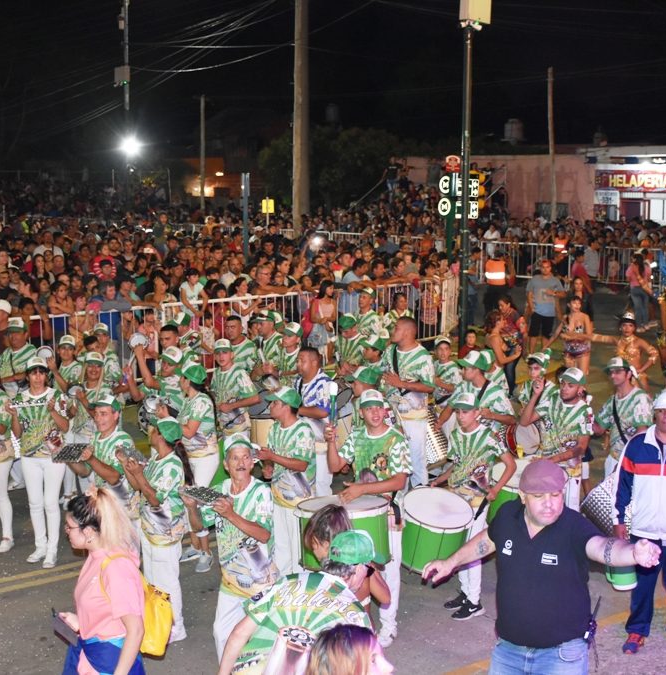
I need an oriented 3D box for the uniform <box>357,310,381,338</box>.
[{"bbox_3d":[0.494,-0.081,17.200,0.460,0.600,0.300,6,10,36],"label":"uniform"}]

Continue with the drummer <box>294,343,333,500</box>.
[{"bbox_3d":[-0.187,0.946,11.056,0.460,1.751,0.520,-5,9,-37],"label":"drummer"}]

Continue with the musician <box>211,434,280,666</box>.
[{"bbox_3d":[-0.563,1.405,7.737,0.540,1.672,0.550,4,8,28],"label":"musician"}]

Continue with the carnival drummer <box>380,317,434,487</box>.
[{"bbox_3d":[0.697,0.753,12.070,0.480,1.890,0.520,-7,10,-43],"label":"carnival drummer"}]

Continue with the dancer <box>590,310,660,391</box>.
[{"bbox_3d":[3.174,0.598,13.900,0.780,1.750,0.400,1,7,9],"label":"dancer"}]

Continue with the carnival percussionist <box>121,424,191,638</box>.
[{"bbox_3d":[-1.237,1.336,9.020,0.480,1.590,0.460,-4,9,-25],"label":"carnival percussionist"}]

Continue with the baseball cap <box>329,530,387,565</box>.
[{"bbox_3d":[0.111,0.954,5.750,0.280,0.160,0.190,6,3,-33],"label":"baseball cap"}]

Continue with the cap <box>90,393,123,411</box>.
[{"bbox_3d":[-1.633,0.459,9.130,0.185,0.135,0.250,4,8,26],"label":"cap"}]

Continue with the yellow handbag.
[{"bbox_3d":[-0.984,1.347,6.369,0.350,0.460,0.270,-1,7,-6],"label":"yellow handbag"}]

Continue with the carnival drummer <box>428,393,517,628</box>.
[{"bbox_3d":[1.033,1.241,9.420,0.580,1.680,0.460,5,9,33],"label":"carnival drummer"}]

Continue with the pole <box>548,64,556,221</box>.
[{"bbox_3d":[7.094,-5.290,41.000,0.220,6.840,0.220,-2,7,0],"label":"pole"}]

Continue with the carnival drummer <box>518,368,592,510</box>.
[{"bbox_3d":[1.808,1.113,10.200,0.580,1.720,0.460,4,9,27],"label":"carnival drummer"}]

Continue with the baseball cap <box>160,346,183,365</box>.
[{"bbox_3d":[-1.473,0.169,11.600,0.180,0.140,0.250,21,8,29],"label":"baseball cap"}]

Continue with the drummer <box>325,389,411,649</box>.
[{"bbox_3d":[0.254,1.230,8.850,0.600,1.720,0.500,2,7,13],"label":"drummer"}]

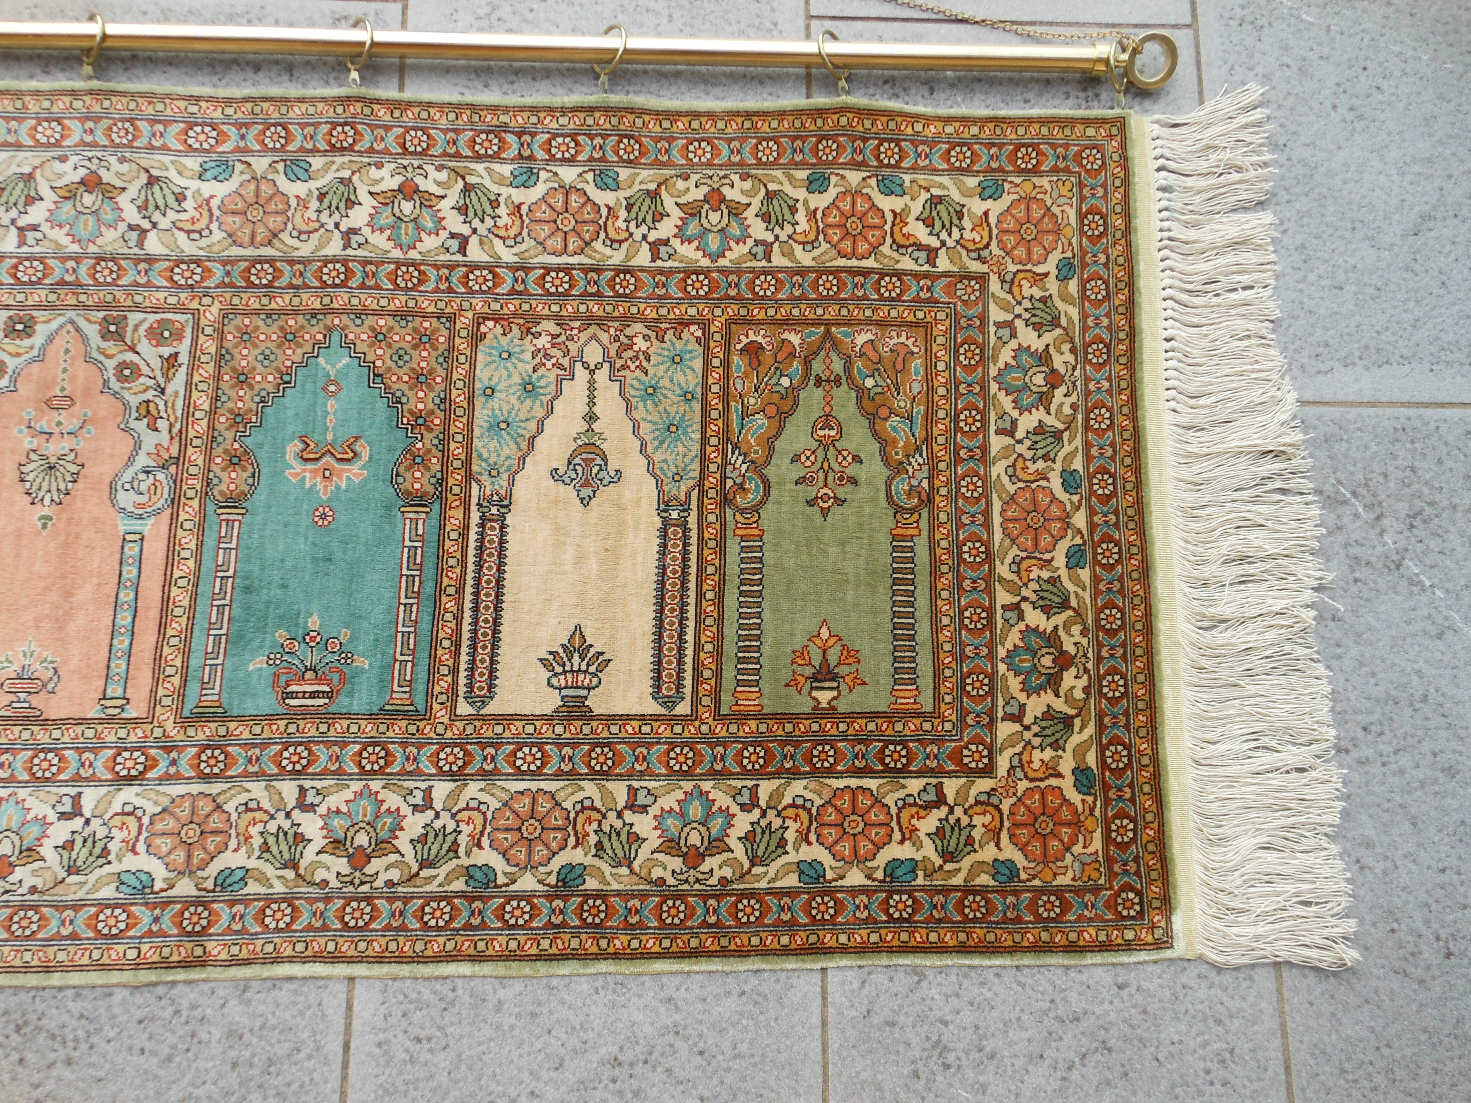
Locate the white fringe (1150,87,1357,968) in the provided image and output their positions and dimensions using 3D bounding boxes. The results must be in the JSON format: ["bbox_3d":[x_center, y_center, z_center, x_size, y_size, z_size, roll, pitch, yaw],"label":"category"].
[{"bbox_3d":[0.365,-0.043,0.752,0.113,0.012,0.647,1,80,-2],"label":"white fringe"}]

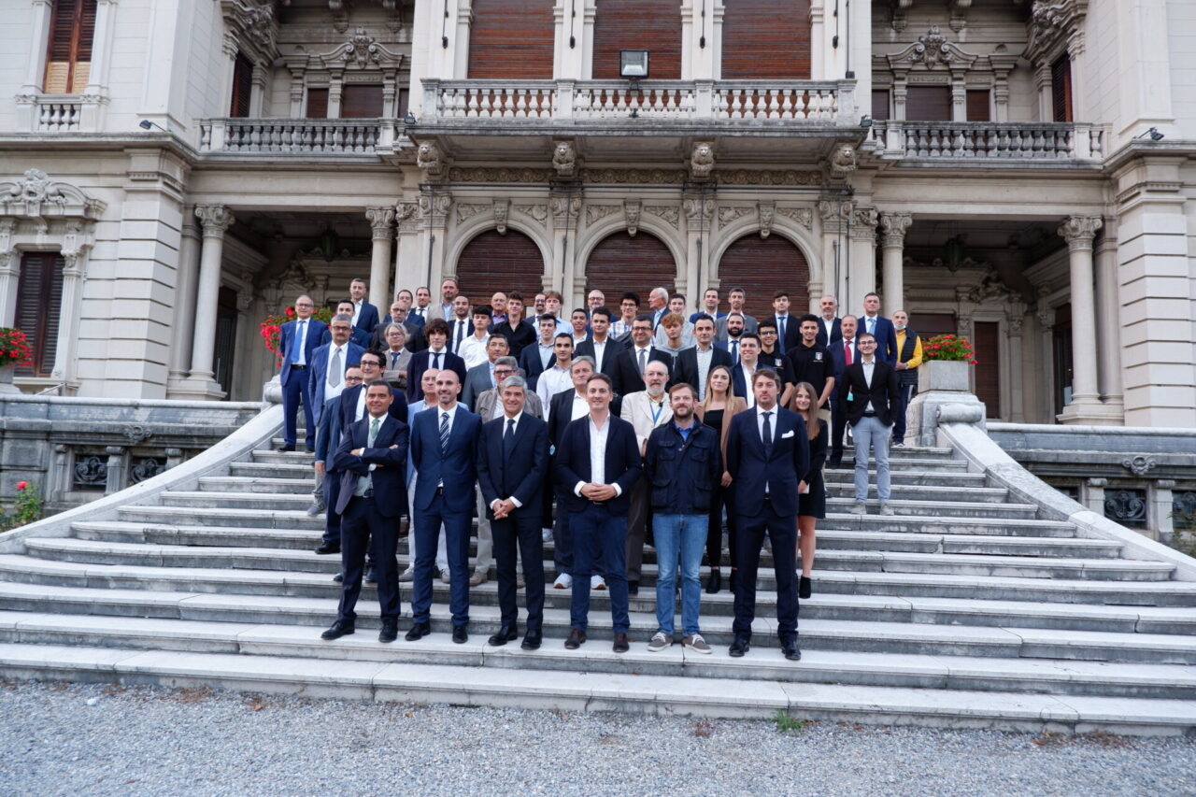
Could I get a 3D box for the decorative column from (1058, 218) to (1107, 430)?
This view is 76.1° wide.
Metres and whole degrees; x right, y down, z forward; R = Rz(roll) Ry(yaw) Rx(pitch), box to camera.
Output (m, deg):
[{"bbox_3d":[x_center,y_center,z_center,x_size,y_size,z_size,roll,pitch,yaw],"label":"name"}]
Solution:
[{"bbox_3d":[11.219,-1.837,17.765,0.780,4.872,0.780,2,-6,3],"label":"decorative column"}]

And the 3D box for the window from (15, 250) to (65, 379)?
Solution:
[{"bbox_3d":[-12.184,-1.831,16.701,1.050,2.780,0.180,2,-6,3],"label":"window"}]

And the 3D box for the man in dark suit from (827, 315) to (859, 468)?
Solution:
[{"bbox_3d":[2.666,-0.054,8.209,0.500,1.706,0.320,1,-6,11],"label":"man in dark suit"}]

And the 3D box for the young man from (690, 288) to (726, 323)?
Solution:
[{"bbox_3d":[1.291,-0.393,8.974,0.490,1.839,0.320,1,-6,6],"label":"young man"}]

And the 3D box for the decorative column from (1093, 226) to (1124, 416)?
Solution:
[{"bbox_3d":[10.879,-1.631,16.284,0.470,4.238,0.470,2,-6,3],"label":"decorative column"}]

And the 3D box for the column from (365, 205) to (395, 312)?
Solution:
[{"bbox_3d":[-5.023,-2.063,17.243,0.640,4.461,0.640,2,-6,3],"label":"column"}]

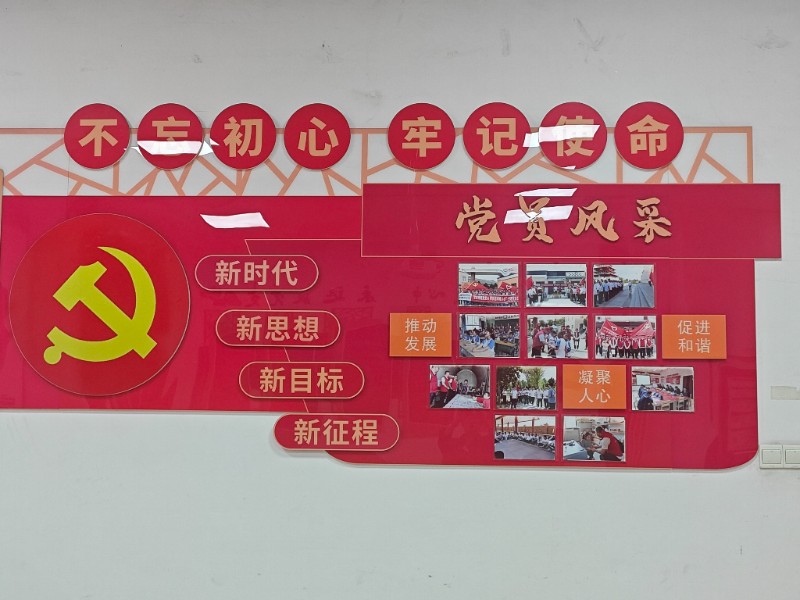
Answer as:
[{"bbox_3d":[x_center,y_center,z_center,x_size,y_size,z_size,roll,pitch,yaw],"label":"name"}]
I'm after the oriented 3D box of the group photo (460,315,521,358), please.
[{"bbox_3d":[0.344,0.139,2.029,0.228,0.164,0.008,0,-2,1],"label":"group photo"}]

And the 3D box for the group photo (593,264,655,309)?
[{"bbox_3d":[0.855,-0.052,2.025,0.228,0.164,0.008,0,-2,1],"label":"group photo"}]

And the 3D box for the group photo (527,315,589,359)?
[{"bbox_3d":[0.602,0.141,2.022,0.228,0.164,0.008,0,-2,1],"label":"group photo"}]

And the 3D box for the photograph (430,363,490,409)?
[{"bbox_3d":[0.230,0.332,2.023,0.228,0.164,0.008,0,-2,1],"label":"photograph"}]

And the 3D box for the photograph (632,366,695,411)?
[{"bbox_3d":[0.993,0.337,2.005,0.228,0.164,0.008,0,-2,1],"label":"photograph"}]

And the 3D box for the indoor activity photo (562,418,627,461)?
[{"bbox_3d":[0.735,0.524,2.003,0.228,0.164,0.008,0,-2,1],"label":"indoor activity photo"}]

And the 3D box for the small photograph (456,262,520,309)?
[{"bbox_3d":[0.342,-0.056,2.037,0.228,0.164,0.008,0,-2,1],"label":"small photograph"}]

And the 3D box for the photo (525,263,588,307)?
[{"bbox_3d":[0.600,-0.054,2.031,0.228,0.164,0.008,0,-2,1],"label":"photo"}]

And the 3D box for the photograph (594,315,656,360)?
[{"bbox_3d":[0.858,0.143,2.016,0.228,0.164,0.008,0,-2,1],"label":"photograph"}]

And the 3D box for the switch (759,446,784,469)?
[{"bbox_3d":[1.397,0.591,1.997,0.086,0.086,0.011,0,-2,1],"label":"switch"}]

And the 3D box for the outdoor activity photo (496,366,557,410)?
[{"bbox_3d":[0.481,0.334,2.017,0.228,0.164,0.008,0,-2,1],"label":"outdoor activity photo"}]

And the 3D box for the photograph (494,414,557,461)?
[{"bbox_3d":[0.474,0.521,2.009,0.228,0.164,0.008,0,-2,1],"label":"photograph"}]

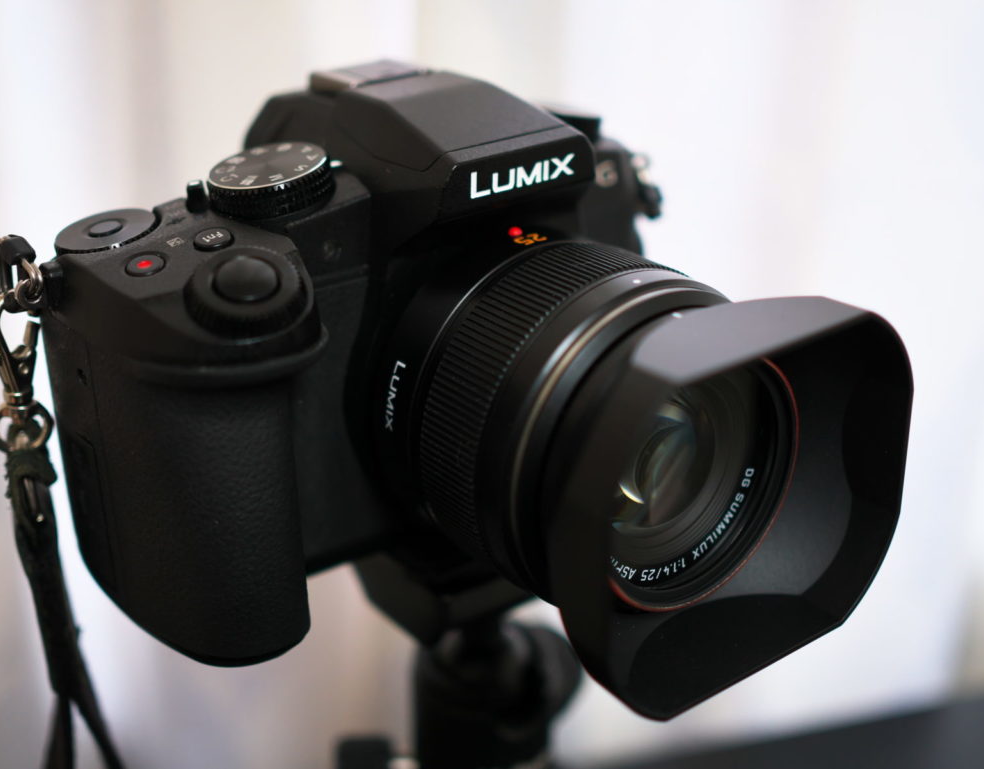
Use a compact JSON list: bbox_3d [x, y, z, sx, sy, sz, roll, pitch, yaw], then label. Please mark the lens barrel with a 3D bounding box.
[{"bbox_3d":[0.025,0.011,0.274,0.073,0.063,0.072,-19,31,-33],"label":"lens barrel"}]

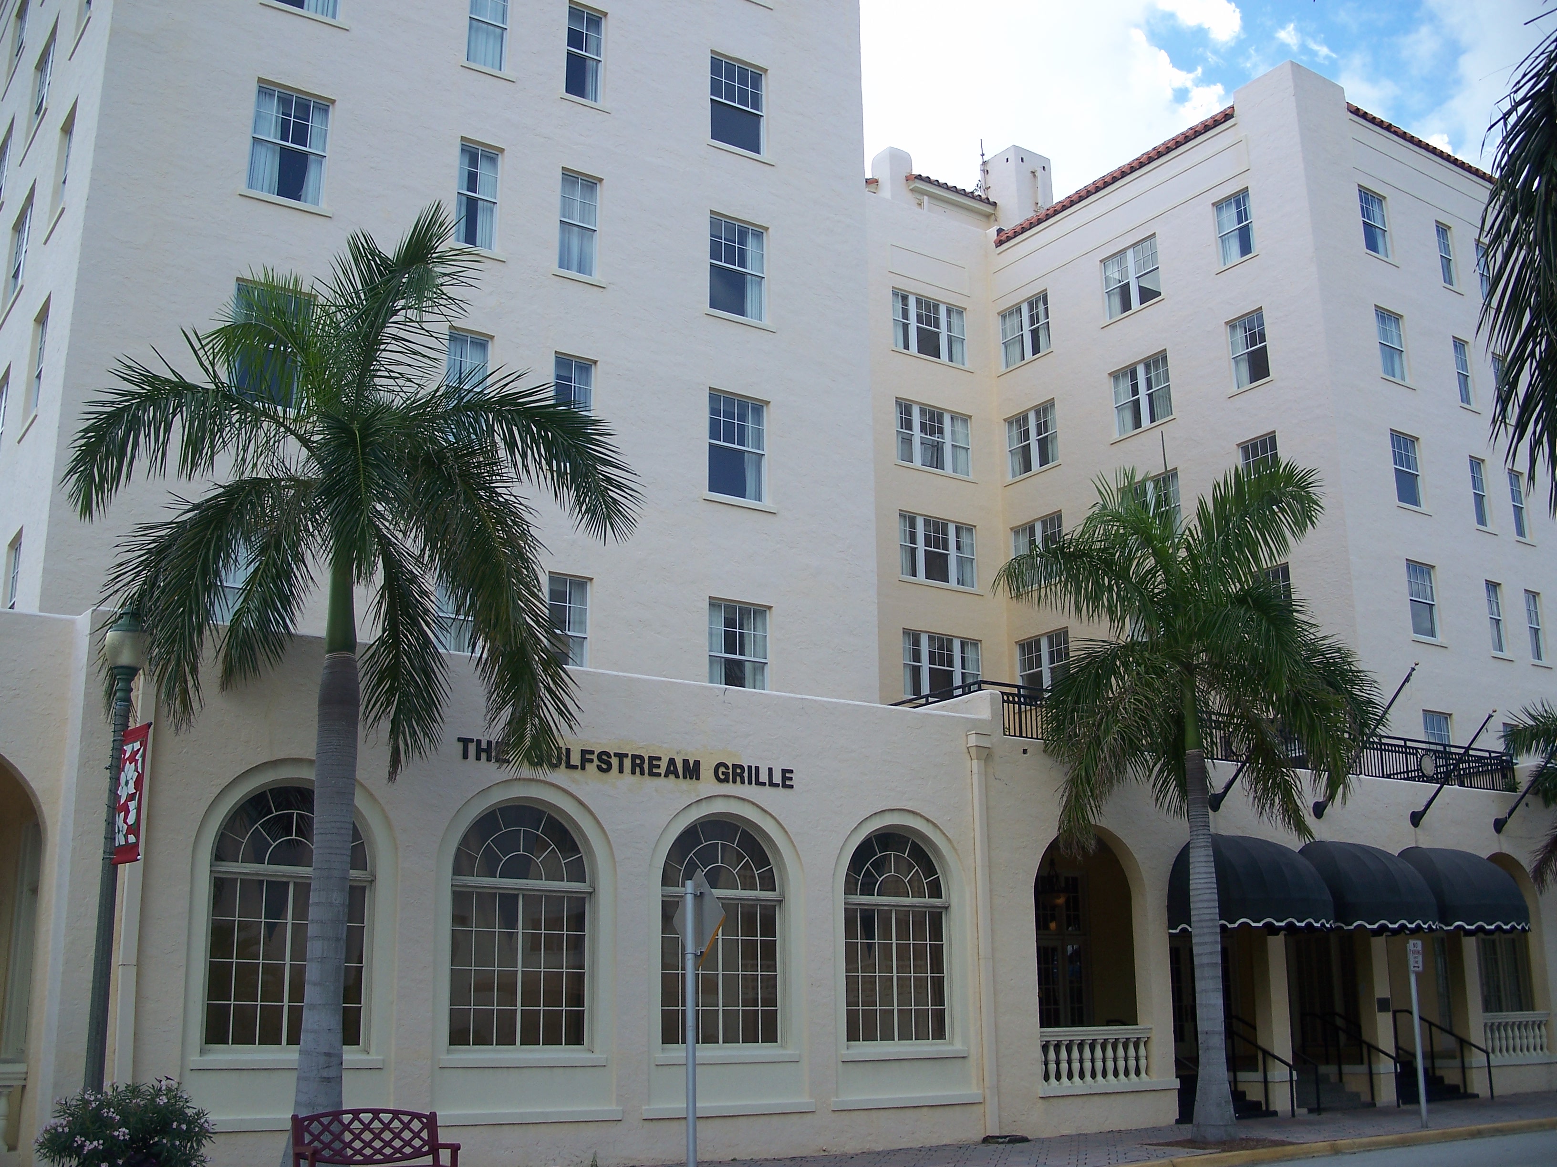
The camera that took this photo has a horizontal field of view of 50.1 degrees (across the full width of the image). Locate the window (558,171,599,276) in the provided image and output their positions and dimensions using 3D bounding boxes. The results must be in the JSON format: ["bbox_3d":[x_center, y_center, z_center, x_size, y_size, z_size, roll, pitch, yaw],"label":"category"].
[{"bbox_3d":[-3.331,-5.963,27.678,0.740,1.820,0.150,10,-18,-33],"label":"window"}]

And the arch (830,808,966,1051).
[{"bbox_3d":[1.674,4.766,23.070,2.410,3.275,0.300,9,-18,-33],"label":"arch"}]

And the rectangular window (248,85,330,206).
[{"bbox_3d":[-7.340,-6.576,24.991,1.200,1.820,0.150,10,-18,-33],"label":"rectangular window"}]

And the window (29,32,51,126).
[{"bbox_3d":[-12.569,-8.562,28.615,0.120,1.679,2.044,9,-18,-33],"label":"window"}]

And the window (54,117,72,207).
[{"bbox_3d":[-10.240,-6.026,23.827,0.150,1.740,1.159,9,-18,-34],"label":"window"}]

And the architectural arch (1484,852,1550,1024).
[{"bbox_3d":[15.118,7.339,34.331,2.420,3.500,0.360,10,-19,-34],"label":"architectural arch"}]

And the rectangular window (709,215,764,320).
[{"bbox_3d":[-0.720,-5.499,28.994,1.120,1.780,0.150,10,-19,-34],"label":"rectangular window"}]

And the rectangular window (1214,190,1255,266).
[{"bbox_3d":[10.957,-8.546,39.977,0.150,1.740,1.107,9,-18,-34],"label":"rectangular window"}]

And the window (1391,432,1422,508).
[{"bbox_3d":[14.575,-2.668,38.797,1.137,1.679,0.120,9,-18,-33],"label":"window"}]

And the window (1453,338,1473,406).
[{"bbox_3d":[16.704,-5.182,40.630,0.701,1.740,0.150,9,-18,-34],"label":"window"}]

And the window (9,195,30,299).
[{"bbox_3d":[-12.572,-5.557,27.736,0.120,1.679,2.044,9,-18,-33],"label":"window"}]

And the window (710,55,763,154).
[{"bbox_3d":[-0.761,-8.446,29.393,1.148,1.679,0.120,9,-18,-33],"label":"window"}]

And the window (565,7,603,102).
[{"bbox_3d":[-3.280,-8.947,28.140,0.670,1.770,0.150,10,-19,-34],"label":"window"}]

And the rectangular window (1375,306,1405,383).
[{"bbox_3d":[15.190,-5.907,41.334,1.190,1.820,0.150,10,-18,-33],"label":"rectangular window"}]

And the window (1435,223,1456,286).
[{"bbox_3d":[17.351,-8.557,43.281,0.650,1.770,0.150,10,-19,-34],"label":"window"}]

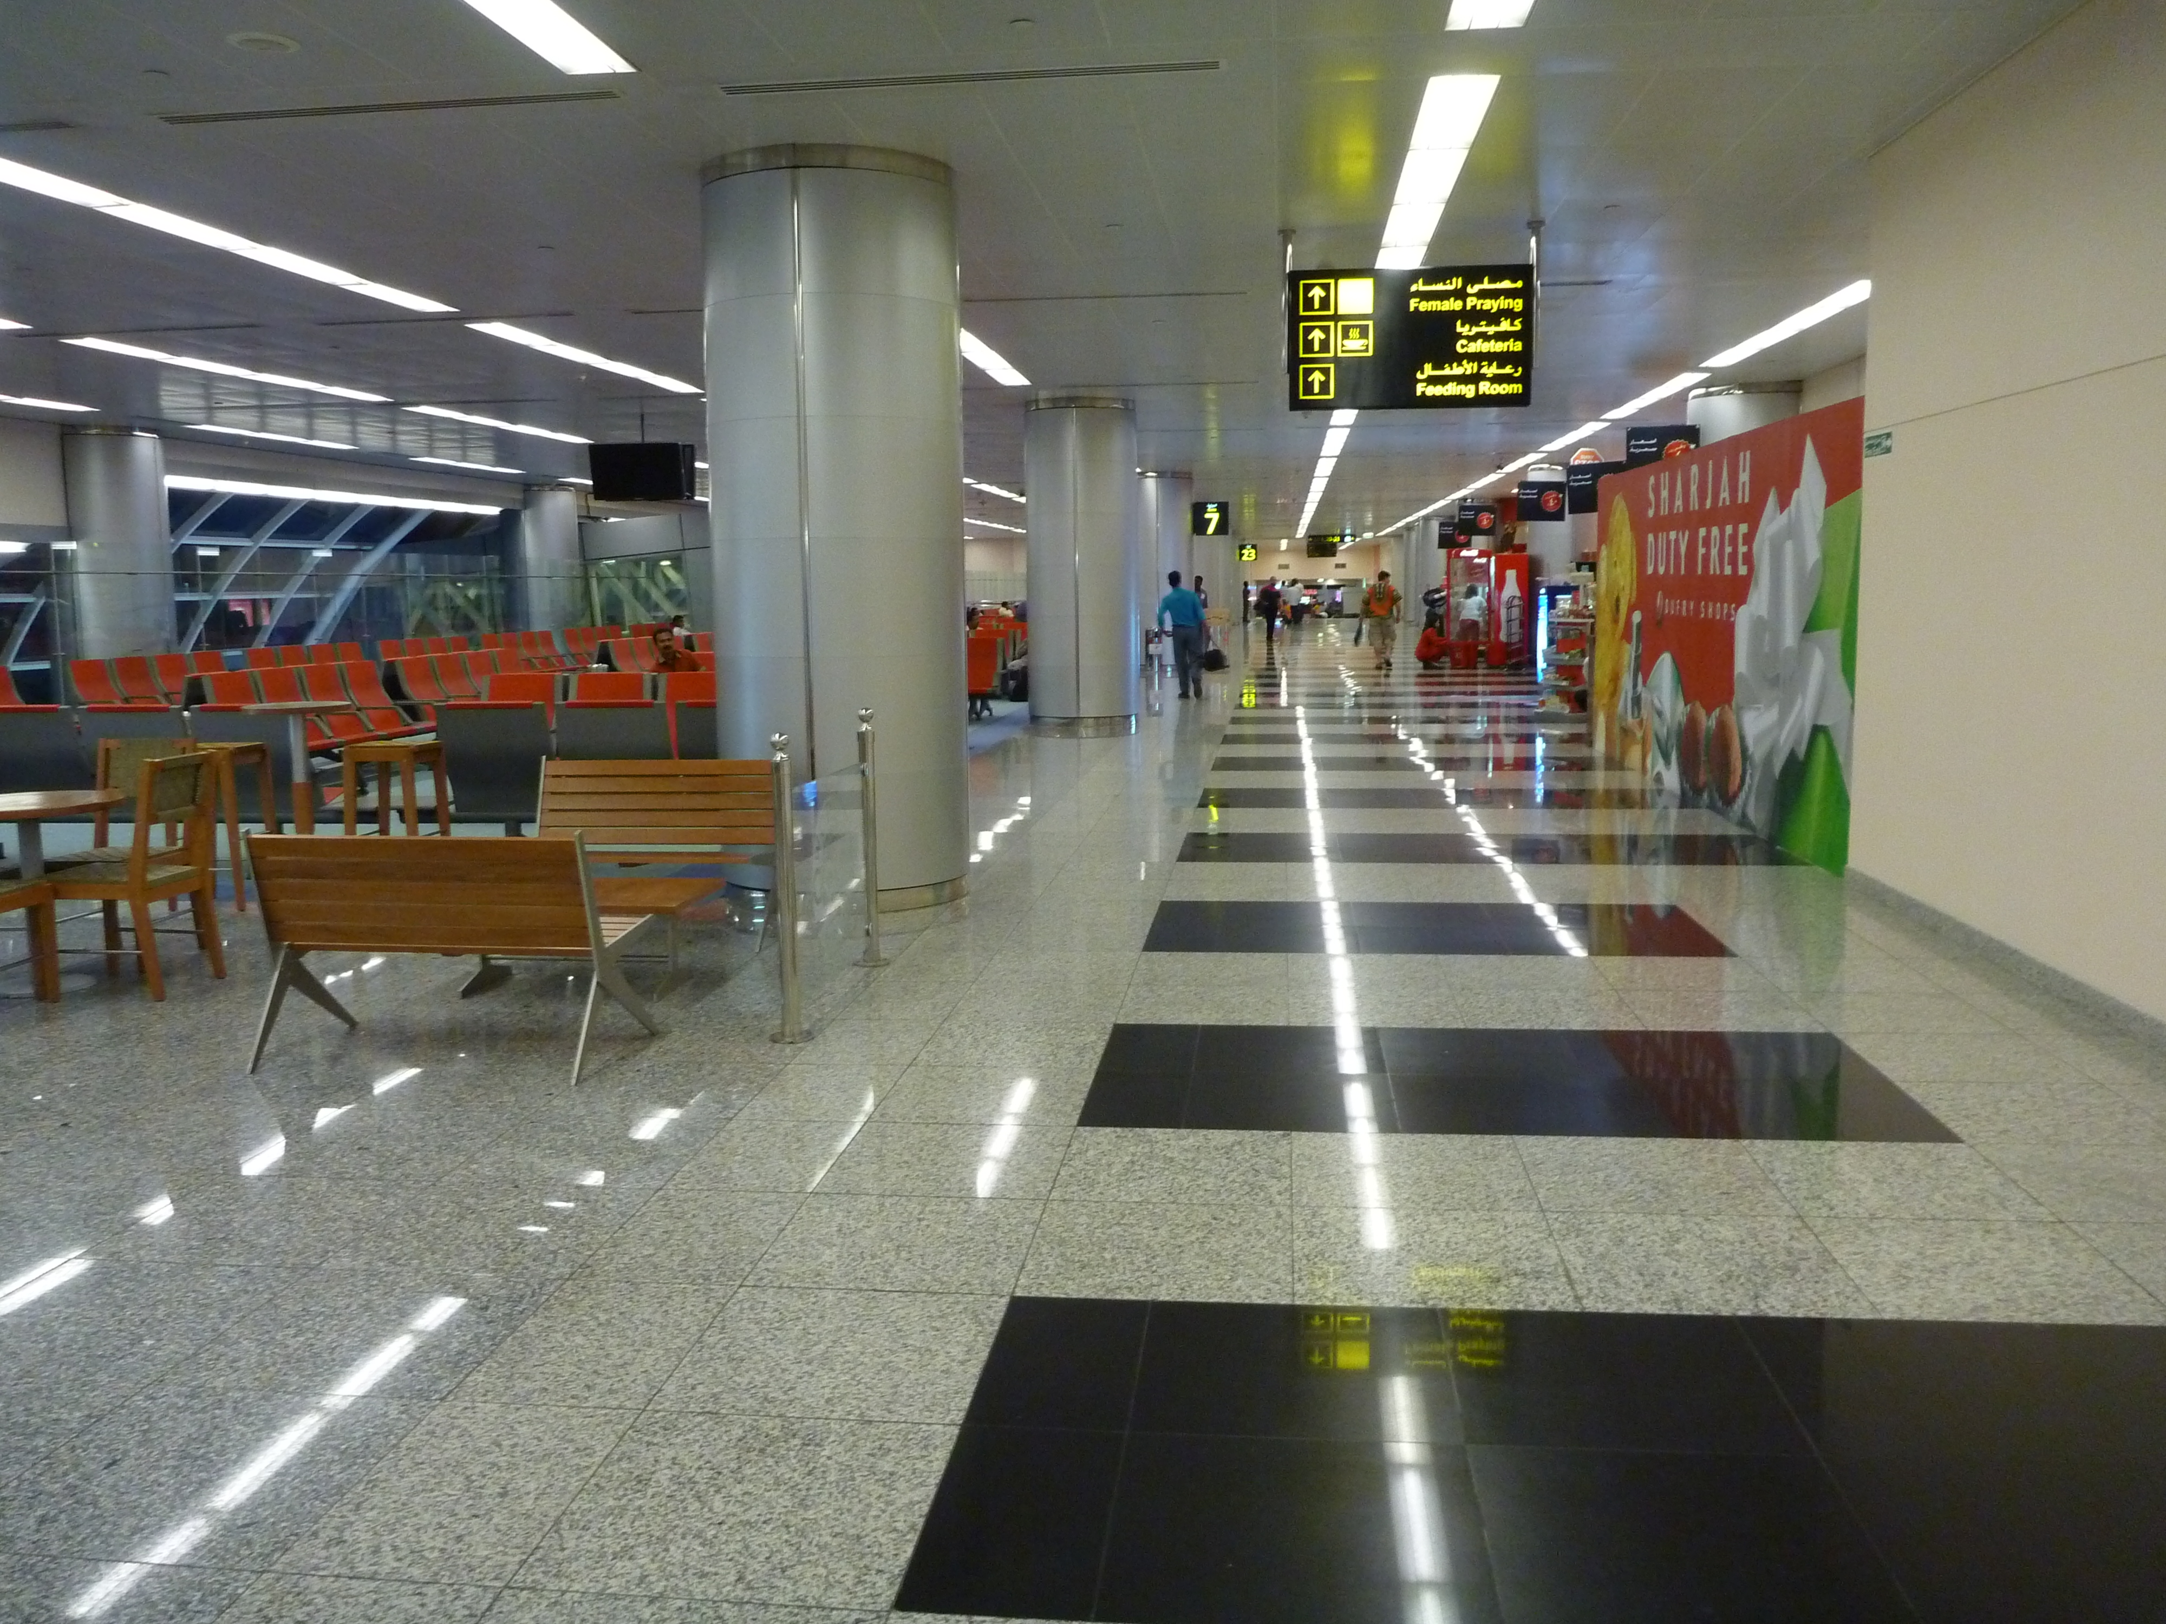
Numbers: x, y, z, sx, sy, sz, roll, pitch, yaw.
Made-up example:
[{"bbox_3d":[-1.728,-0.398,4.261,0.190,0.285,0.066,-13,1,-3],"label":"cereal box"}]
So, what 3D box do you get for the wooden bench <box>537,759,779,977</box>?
[{"bbox_3d":[-1.915,0.174,7.724,1.140,0.800,0.750,0,7,7],"label":"wooden bench"}]

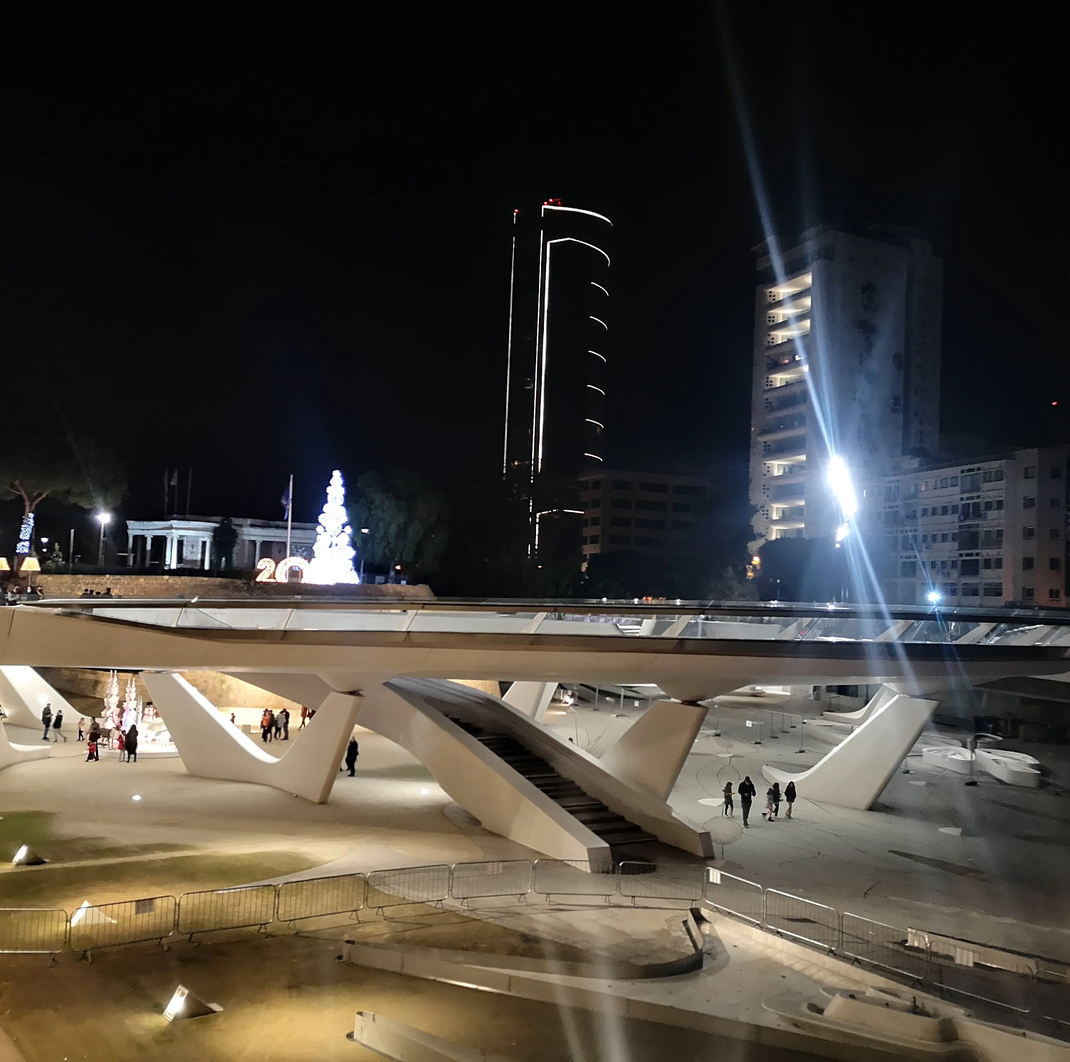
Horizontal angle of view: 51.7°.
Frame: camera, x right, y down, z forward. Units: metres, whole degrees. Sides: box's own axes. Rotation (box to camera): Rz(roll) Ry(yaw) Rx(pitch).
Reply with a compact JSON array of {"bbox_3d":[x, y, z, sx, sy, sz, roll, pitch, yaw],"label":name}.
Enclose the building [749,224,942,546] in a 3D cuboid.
[{"bbox_3d":[44.986,-13.431,160.078,21.000,55.113,16.000,4,-4,-26],"label":"building"}]

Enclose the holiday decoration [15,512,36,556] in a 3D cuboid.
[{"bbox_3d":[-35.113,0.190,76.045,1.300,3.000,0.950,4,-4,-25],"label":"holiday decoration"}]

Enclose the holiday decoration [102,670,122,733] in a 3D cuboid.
[{"bbox_3d":[-20.697,8.306,54.023,0.950,3.050,0.900,4,-4,-20],"label":"holiday decoration"}]

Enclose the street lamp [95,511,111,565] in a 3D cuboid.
[{"bbox_3d":[-36.398,0.849,93.035,0.700,4.800,0.600,4,-4,-21],"label":"street lamp"}]

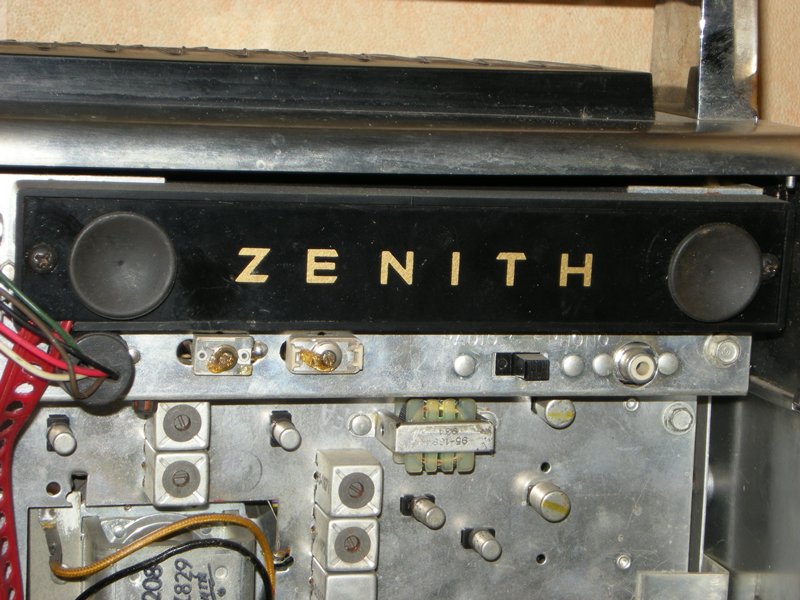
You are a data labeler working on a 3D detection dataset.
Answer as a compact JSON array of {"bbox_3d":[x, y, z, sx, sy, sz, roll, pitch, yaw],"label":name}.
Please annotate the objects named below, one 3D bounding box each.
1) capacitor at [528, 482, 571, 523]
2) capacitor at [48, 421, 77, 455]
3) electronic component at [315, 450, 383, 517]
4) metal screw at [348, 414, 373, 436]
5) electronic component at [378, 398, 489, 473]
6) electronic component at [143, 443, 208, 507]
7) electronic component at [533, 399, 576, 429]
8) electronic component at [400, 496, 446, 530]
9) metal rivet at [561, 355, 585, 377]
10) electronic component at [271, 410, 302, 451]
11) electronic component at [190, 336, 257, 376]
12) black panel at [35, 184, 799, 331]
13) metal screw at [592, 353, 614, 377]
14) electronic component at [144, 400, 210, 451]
[{"bbox_3d":[0.040,0.054,0.626,0.008,0.011,0.008,0,98,-13],"label":"capacitor"},{"bbox_3d":[-0.085,0.034,0.591,0.006,0.016,0.006,0,98,-13],"label":"capacitor"},{"bbox_3d":[-0.014,0.051,0.651,0.014,0.017,0.015,0,99,-15],"label":"electronic component"},{"bbox_3d":[-0.011,0.035,0.655,0.006,0.002,0.006,0,99,-15],"label":"metal screw"},{"bbox_3d":[0.009,0.034,0.610,0.026,0.021,0.019,0,98,-13],"label":"electronic component"},{"bbox_3d":[-0.056,0.044,0.599,0.014,0.017,0.014,0,98,-13],"label":"electronic component"},{"bbox_3d":[0.044,0.031,0.665,0.008,0.012,0.008,0,99,-15],"label":"electronic component"},{"bbox_3d":[0.007,0.056,0.615,0.009,0.018,0.006,0,98,-13],"label":"electronic component"},{"bbox_3d":[0.051,0.019,0.693,0.006,0.003,0.006,0,100,-16],"label":"metal rivet"},{"bbox_3d":[-0.032,0.037,0.647,0.006,0.012,0.009,0,99,-15],"label":"electronic component"},{"bbox_3d":[-0.047,0.014,0.620,0.015,0.008,0.011,0,99,-15],"label":"electronic component"},{"bbox_3d":[0.002,-0.010,0.591,0.196,0.018,0.034,0,98,-13],"label":"black panel"},{"bbox_3d":[0.052,0.017,0.604,0.006,0.003,0.006,0,98,-13],"label":"metal screw"},{"bbox_3d":[-0.060,0.032,0.636,0.014,0.017,0.015,0,99,-15],"label":"electronic component"}]

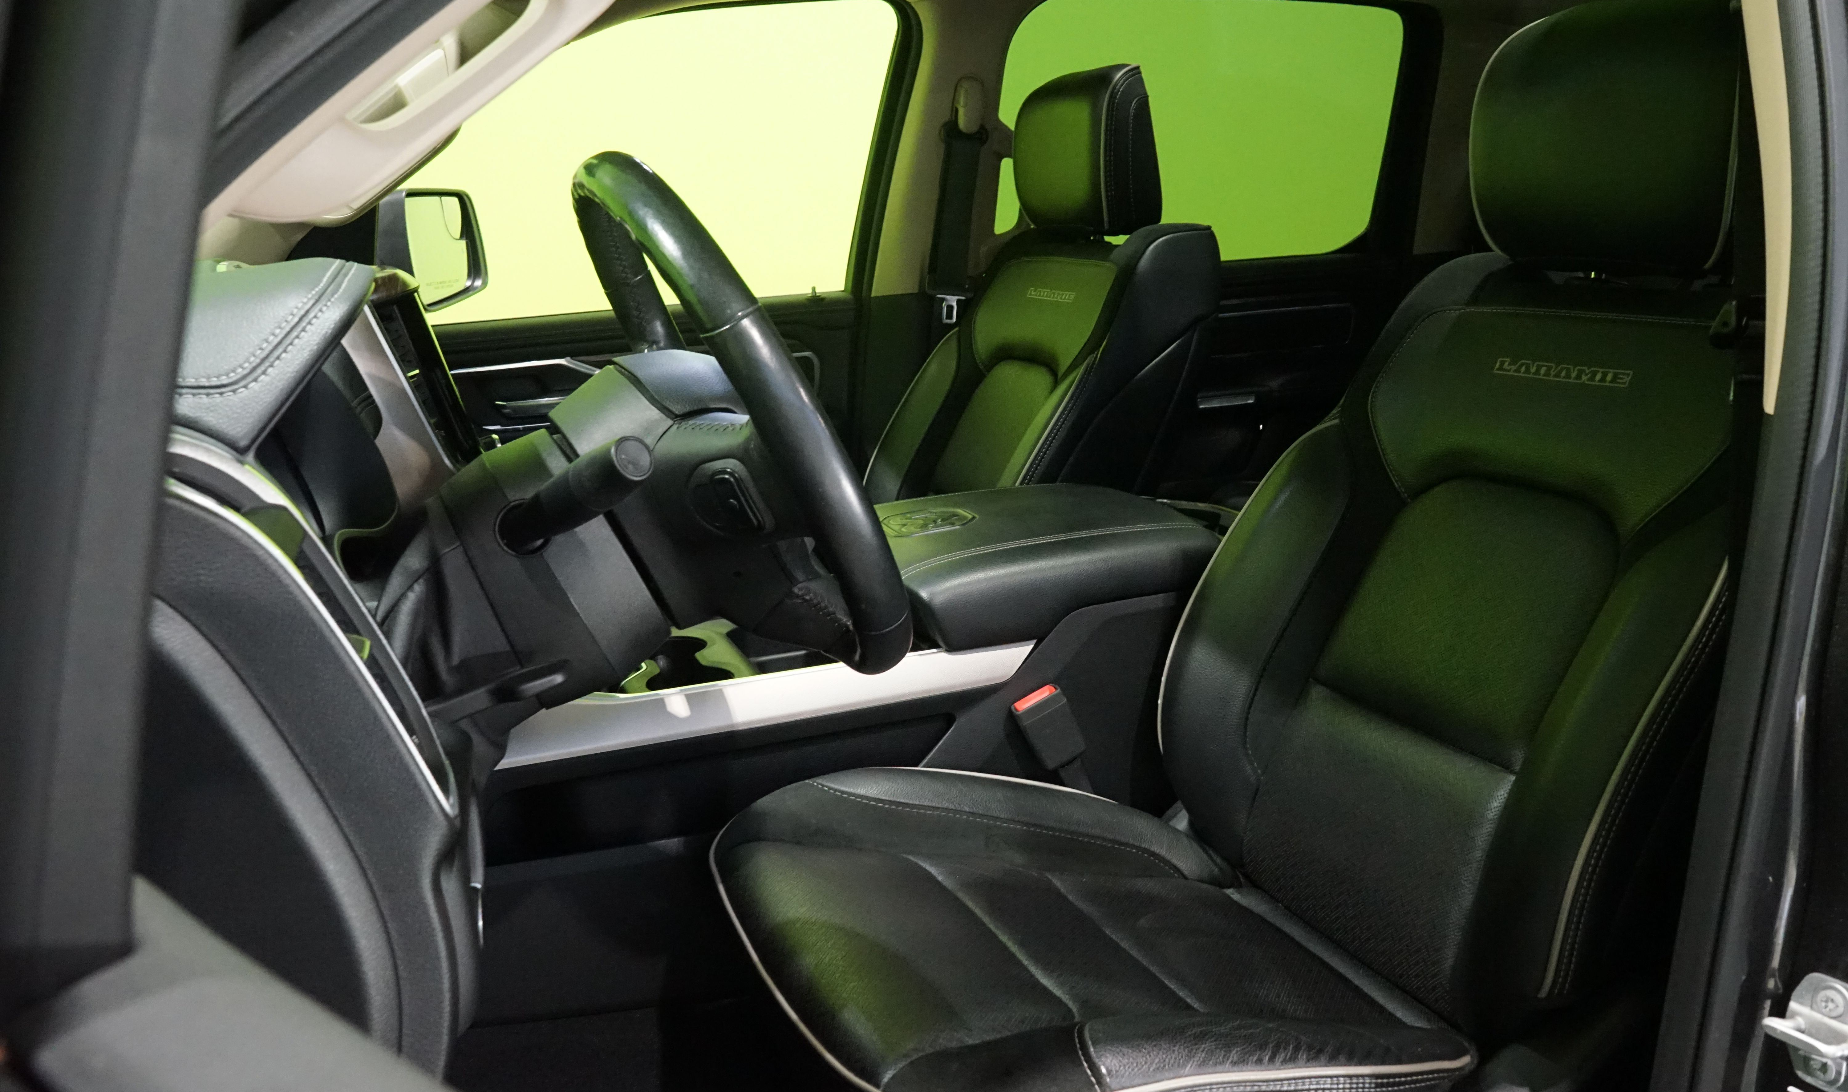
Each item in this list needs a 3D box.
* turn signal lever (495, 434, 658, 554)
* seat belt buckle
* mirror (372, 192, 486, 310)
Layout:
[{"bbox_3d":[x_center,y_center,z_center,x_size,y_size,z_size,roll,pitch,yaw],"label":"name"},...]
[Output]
[{"bbox_3d":[-0.197,-0.027,0.807,0.030,0.030,0.132,-13,-6,-44],"label":"turn signal lever"},{"bbox_3d":[0.122,0.176,1.391,0.045,0.068,0.024,-28,16,-10],"label":"seat belt buckle"},{"bbox_3d":[-0.821,-0.477,2.317,0.125,0.190,0.245,1,13,6],"label":"mirror"}]

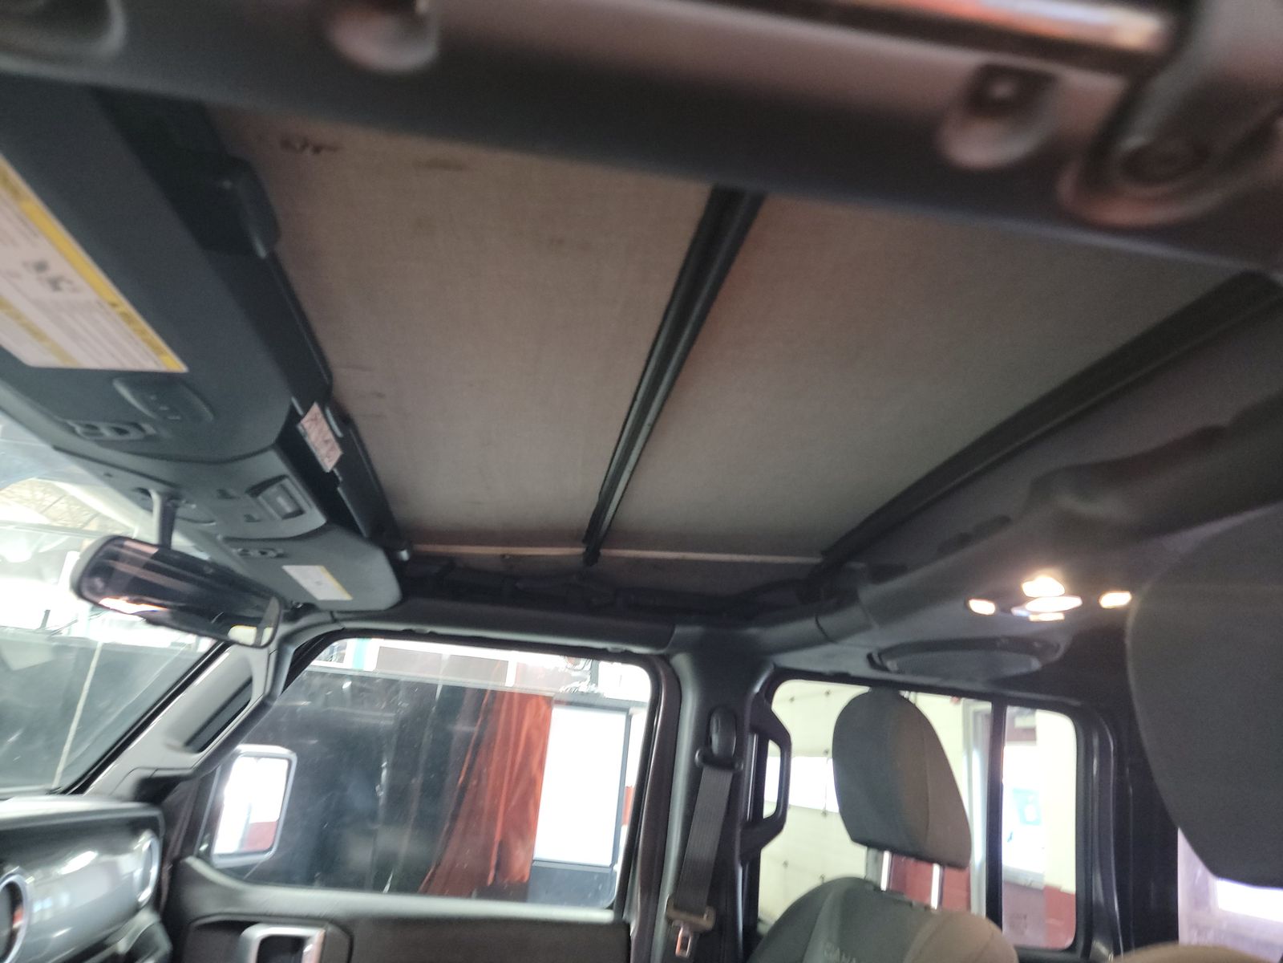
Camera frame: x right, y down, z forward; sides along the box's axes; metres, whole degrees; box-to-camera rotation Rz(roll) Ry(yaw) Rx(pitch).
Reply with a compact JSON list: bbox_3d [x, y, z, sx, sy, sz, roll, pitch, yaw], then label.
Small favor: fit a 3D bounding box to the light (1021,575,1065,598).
[{"bbox_3d":[0.361,0.094,0.800,0.023,0.016,0.042,8,-13,-6],"label":"light"}]

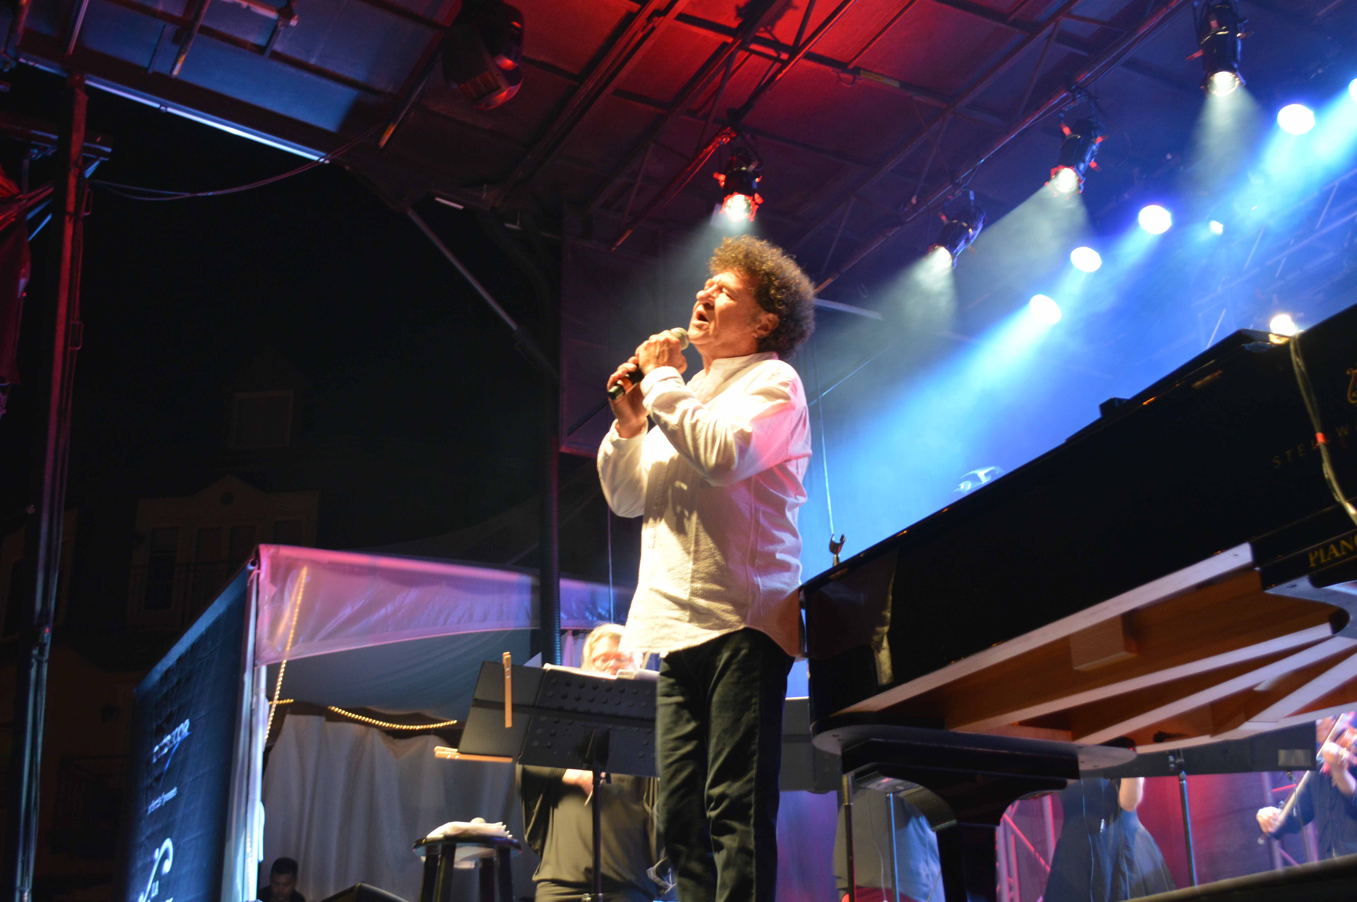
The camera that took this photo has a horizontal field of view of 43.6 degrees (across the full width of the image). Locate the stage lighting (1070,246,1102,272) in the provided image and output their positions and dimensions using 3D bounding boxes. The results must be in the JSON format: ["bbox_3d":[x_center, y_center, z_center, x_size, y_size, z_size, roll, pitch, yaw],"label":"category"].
[{"bbox_3d":[2.535,-1.248,10.414,0.215,0.250,0.215,-19,-61,45],"label":"stage lighting"}]

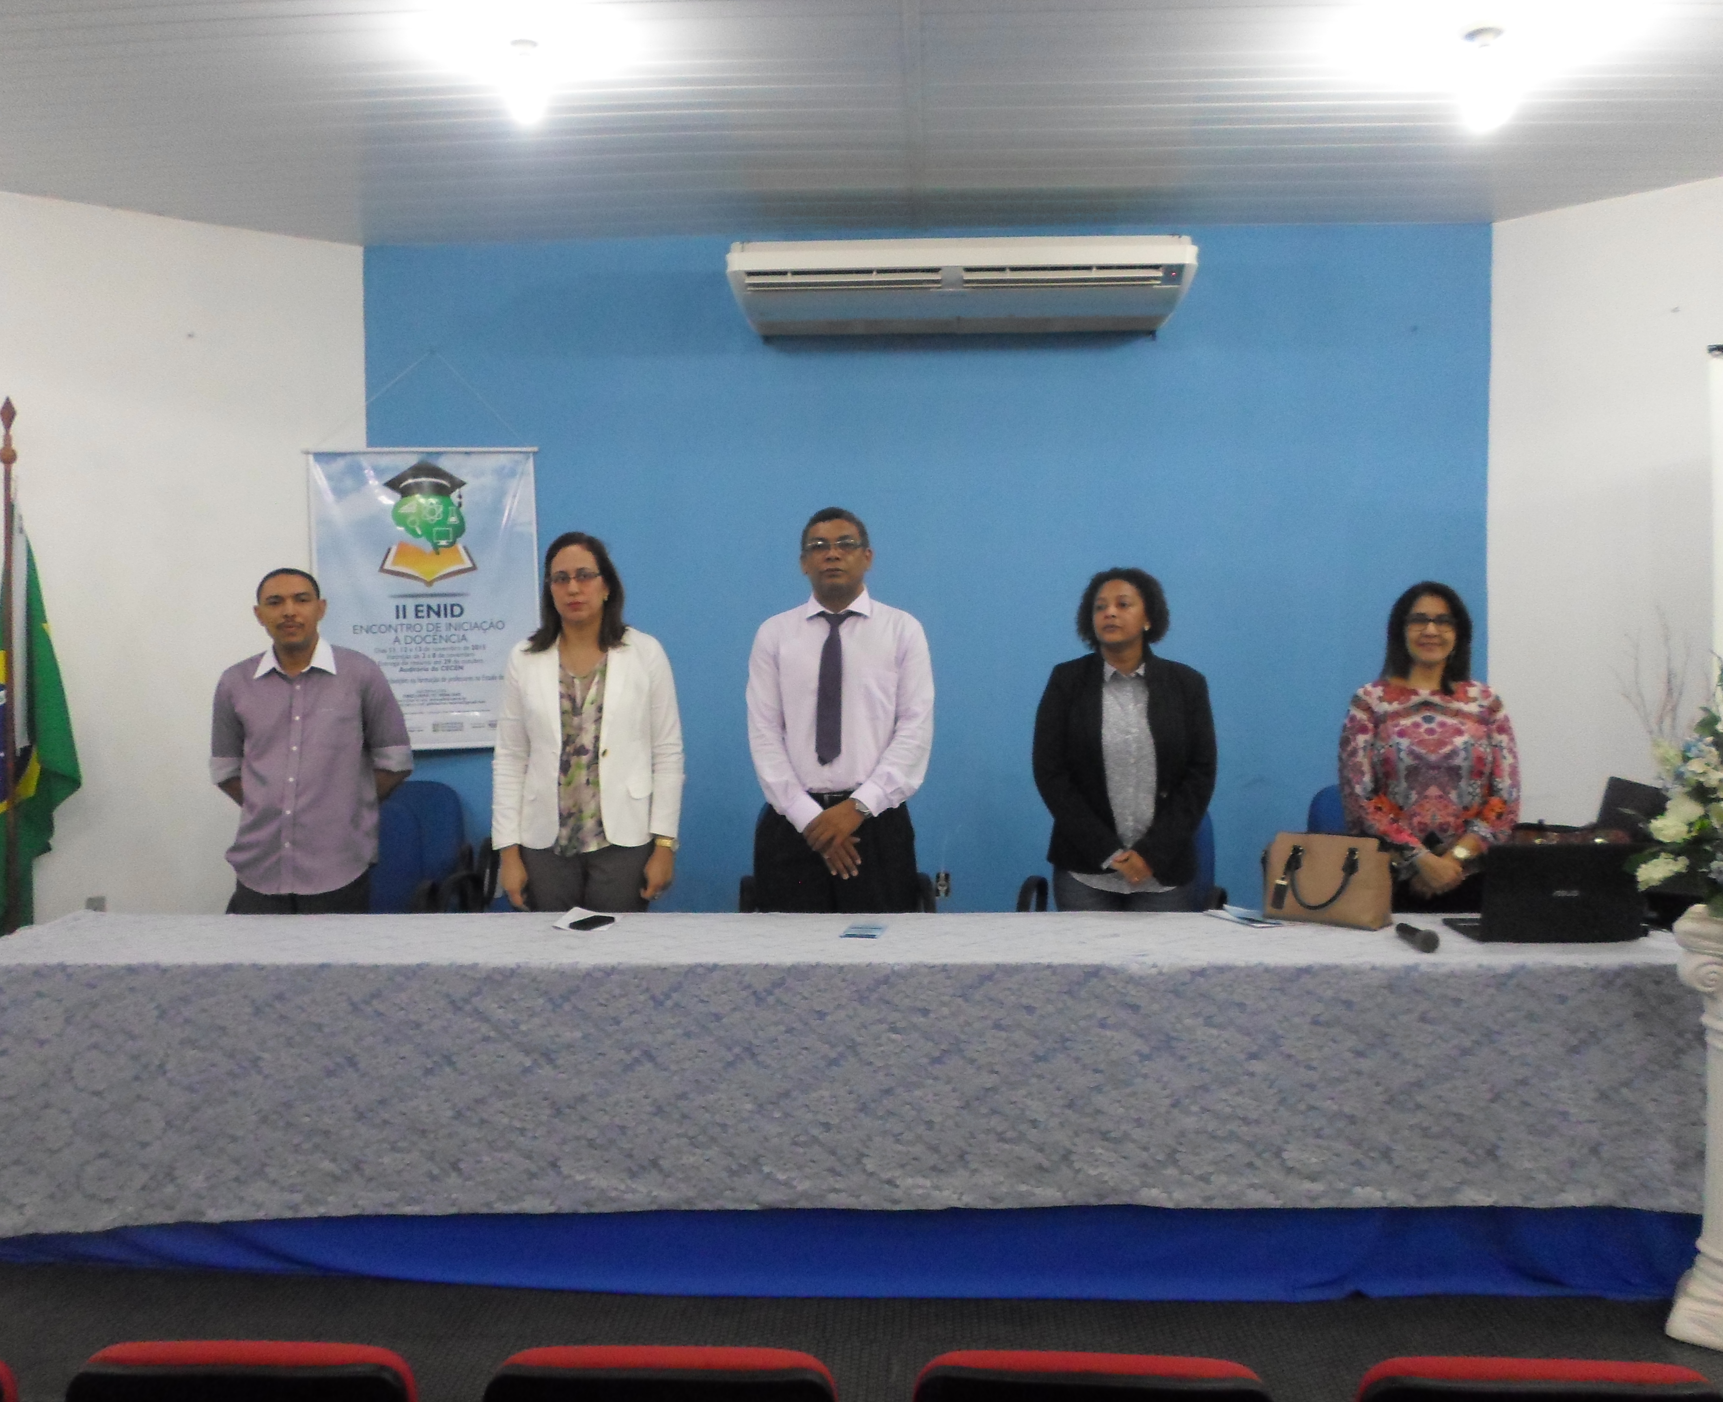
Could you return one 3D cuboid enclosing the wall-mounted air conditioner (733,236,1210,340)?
[{"bbox_3d":[0.347,-1.537,5.034,1.650,0.210,0.680,0,3,3],"label":"wall-mounted air conditioner"}]

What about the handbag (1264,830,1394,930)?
[{"bbox_3d":[1.161,0.439,3.378,0.285,0.225,0.130,1,3,27],"label":"handbag"}]

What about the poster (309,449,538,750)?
[{"bbox_3d":[-1.786,-0.403,5.506,0.920,1.220,0.040,0,3,0],"label":"poster"}]

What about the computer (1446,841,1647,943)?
[{"bbox_3d":[1.616,0.436,3.219,0.380,0.240,0.320,0,3,1],"label":"computer"}]

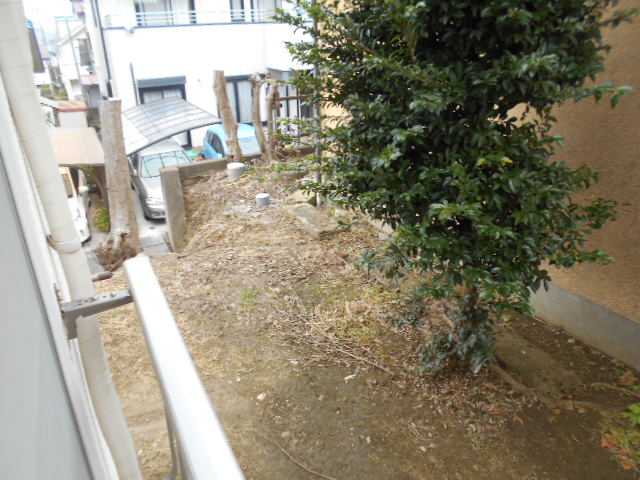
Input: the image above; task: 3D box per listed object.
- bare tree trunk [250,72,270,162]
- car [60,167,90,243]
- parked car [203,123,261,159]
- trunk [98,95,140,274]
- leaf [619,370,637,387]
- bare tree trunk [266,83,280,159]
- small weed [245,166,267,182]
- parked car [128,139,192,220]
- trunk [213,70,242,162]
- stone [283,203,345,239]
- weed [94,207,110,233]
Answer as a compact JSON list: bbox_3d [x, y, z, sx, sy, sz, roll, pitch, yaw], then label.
[{"bbox_3d":[-1.260,-2.586,10.257,0.340,1.881,0.300,-5,26,-5],"label":"bare tree trunk"},{"bbox_3d":[-6.948,-1.102,12.271,1.600,1.520,3.800,-13,29,-25],"label":"car"},{"bbox_3d":[-2.714,-2.687,15.423,1.660,1.520,3.750,-13,29,-25],"label":"parked car"},{"bbox_3d":[-2.487,-0.645,5.868,0.440,2.083,0.420,-7,26,-25],"label":"trunk"},{"bbox_3d":[2.667,1.205,4.169,0.140,0.040,0.140,19,32,35],"label":"leaf"},{"bbox_3d":[-1.040,-2.611,10.567,0.280,1.630,0.260,0,26,-7],"label":"bare tree trunk"},{"bbox_3d":[-1.282,-1.339,9.637,0.450,0.200,0.360,-13,29,-25],"label":"small weed"},{"bbox_3d":[-4.596,-1.969,14.042,1.700,1.470,4.350,-13,29,-25],"label":"parked car"},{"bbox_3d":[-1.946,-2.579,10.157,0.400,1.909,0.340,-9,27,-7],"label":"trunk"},{"bbox_3d":[-0.087,-0.310,7.444,0.470,0.120,1.120,-13,29,-25],"label":"stone"},{"bbox_3d":[-5.434,-0.518,12.181,0.450,0.500,0.450,-13,29,-25],"label":"weed"}]

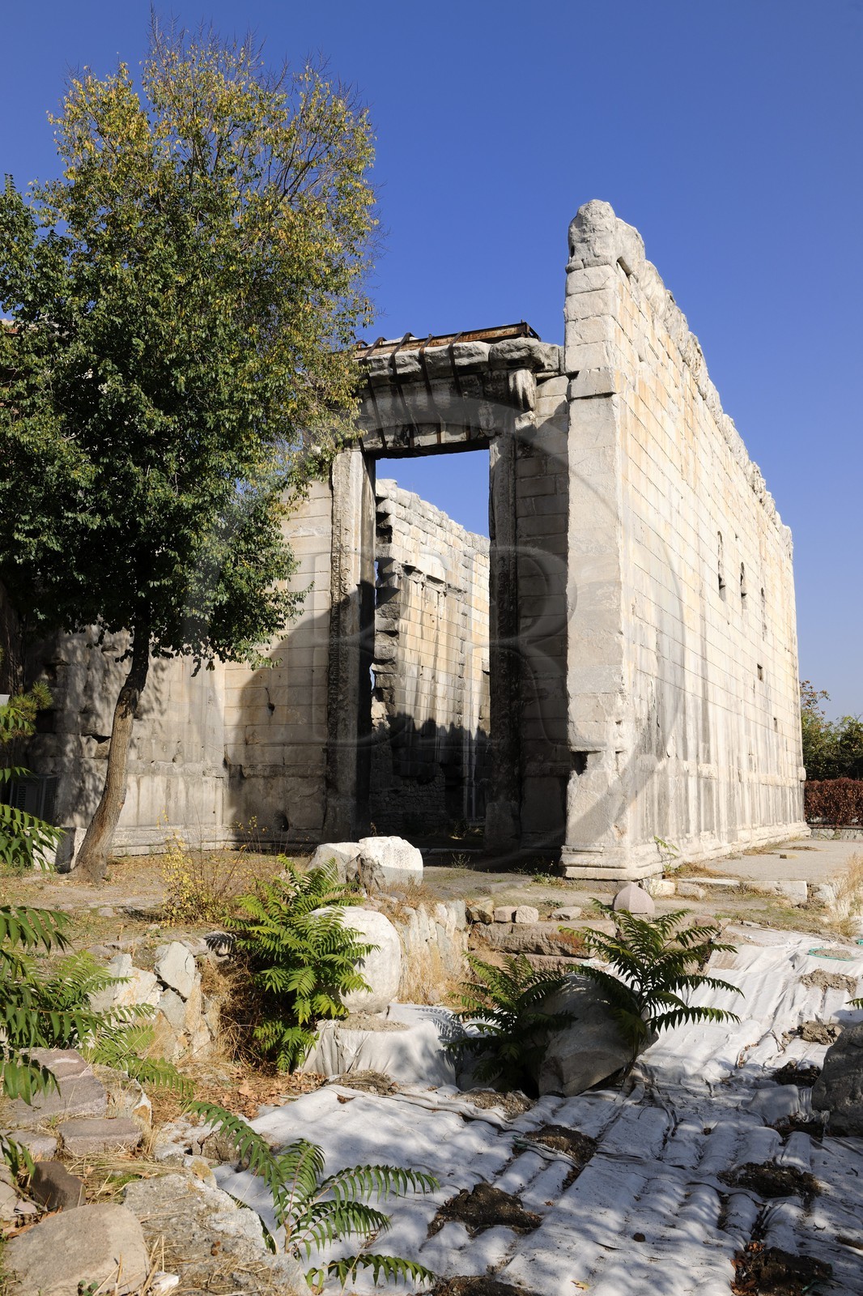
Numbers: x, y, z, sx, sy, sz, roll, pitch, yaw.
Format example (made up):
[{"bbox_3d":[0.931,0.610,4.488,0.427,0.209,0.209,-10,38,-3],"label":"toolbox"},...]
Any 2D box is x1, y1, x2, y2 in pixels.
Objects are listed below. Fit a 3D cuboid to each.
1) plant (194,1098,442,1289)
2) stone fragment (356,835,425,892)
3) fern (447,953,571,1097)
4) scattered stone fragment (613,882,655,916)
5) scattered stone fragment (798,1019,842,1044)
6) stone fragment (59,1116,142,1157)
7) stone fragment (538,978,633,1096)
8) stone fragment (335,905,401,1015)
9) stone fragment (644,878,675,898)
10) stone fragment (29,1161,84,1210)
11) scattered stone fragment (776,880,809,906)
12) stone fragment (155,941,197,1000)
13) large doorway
[{"bbox_3d":[-0.560,2.552,5.450,1.080,0.620,0.850,1,-8,-5],"label":"plant"},{"bbox_3d":[-0.578,3.013,16.100,0.905,0.739,0.700,1,-8,-2],"label":"stone fragment"},{"bbox_3d":[0.694,3.258,10.000,1.050,1.080,0.950,0,-8,4],"label":"fern"},{"bbox_3d":[2.587,3.230,14.723,0.540,0.420,0.540,0,-7,0],"label":"scattered stone fragment"},{"bbox_3d":[3.857,3.814,11.431,0.460,0.180,0.350,0,-7,0],"label":"scattered stone fragment"},{"bbox_3d":[-1.724,2.535,6.000,0.400,0.130,0.300,2,-8,-15],"label":"stone fragment"},{"bbox_3d":[1.506,3.657,10.846,1.050,0.980,0.850,2,-7,-20],"label":"stone fragment"},{"bbox_3d":[-0.690,2.928,10.900,0.840,0.950,0.800,1,-8,-3],"label":"stone fragment"},{"bbox_3d":[3.725,3.926,18.800,0.480,0.290,0.380,-1,-8,11],"label":"stone fragment"},{"bbox_3d":[-1.800,2.582,5.535,0.260,0.190,0.200,2,-7,-15],"label":"stone fragment"},{"bbox_3d":[5.898,3.992,18.800,0.500,0.400,0.420,-2,-8,17],"label":"scattered stone fragment"},{"bbox_3d":[-2.757,3.473,12.400,0.430,0.600,0.300,2,-8,-12],"label":"stone fragment"},{"bbox_3d":[-0.050,-0.055,26.283,3.216,9.060,0.660,-3,-8,23],"label":"large doorway"}]

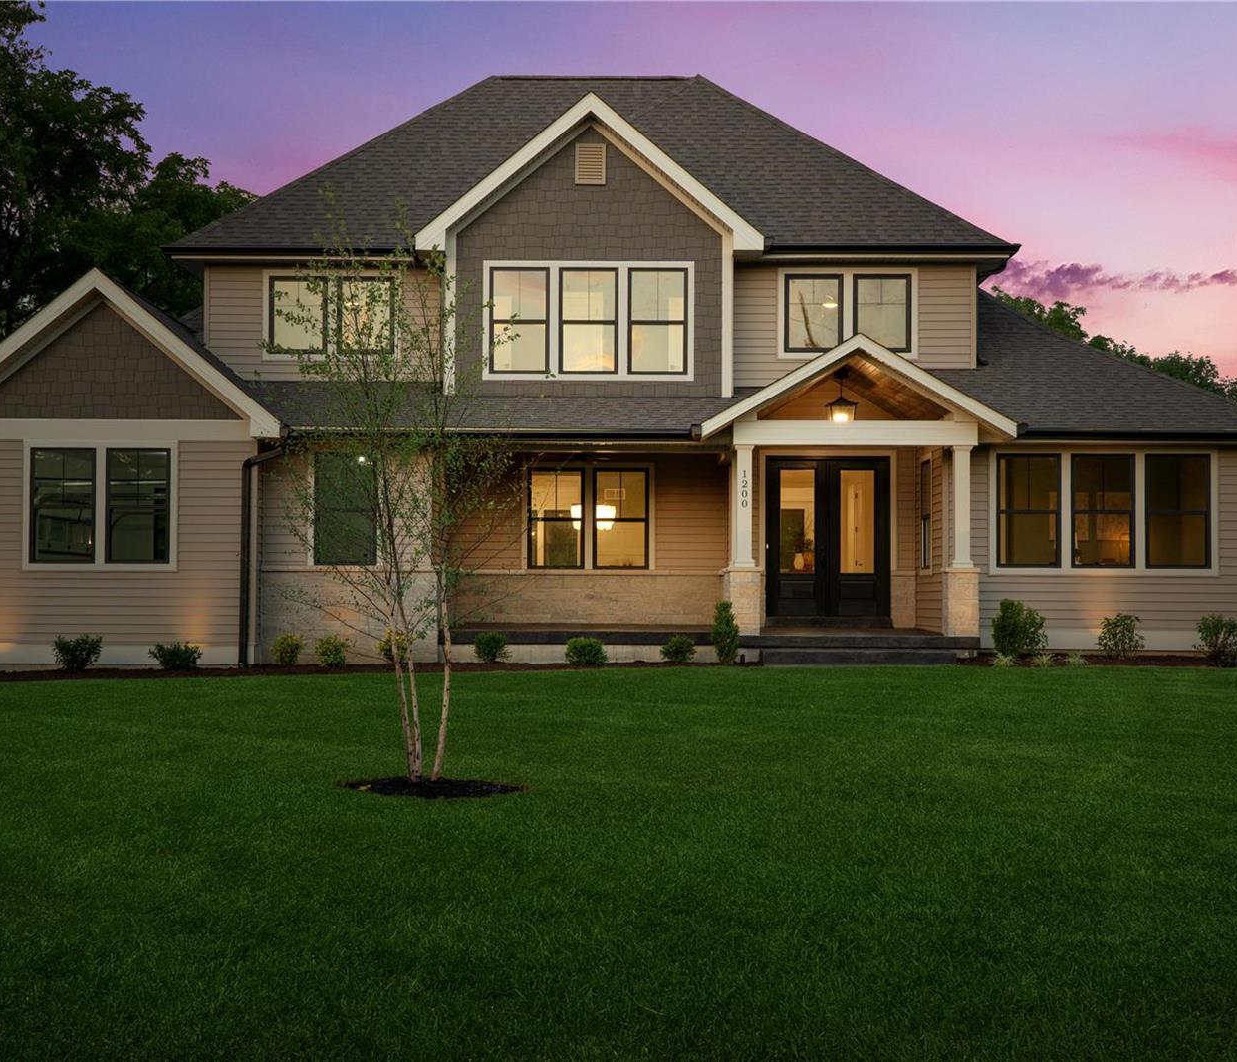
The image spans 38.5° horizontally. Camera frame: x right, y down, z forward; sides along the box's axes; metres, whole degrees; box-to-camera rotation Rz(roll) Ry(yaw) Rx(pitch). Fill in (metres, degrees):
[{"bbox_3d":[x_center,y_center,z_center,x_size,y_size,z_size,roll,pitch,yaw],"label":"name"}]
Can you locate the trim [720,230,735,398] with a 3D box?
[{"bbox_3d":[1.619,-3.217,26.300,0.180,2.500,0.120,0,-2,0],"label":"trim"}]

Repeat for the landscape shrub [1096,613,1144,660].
[{"bbox_3d":[6.831,1.432,24.100,0.644,0.617,0.620,0,-2,0],"label":"landscape shrub"}]

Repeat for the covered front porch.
[{"bbox_3d":[3.290,-0.569,25.531,4.287,4.100,3.100,0,-1,1],"label":"covered front porch"}]

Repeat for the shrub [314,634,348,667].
[{"bbox_3d":[-3.952,1.645,24.350,0.454,0.466,0.450,0,-2,0],"label":"shrub"}]

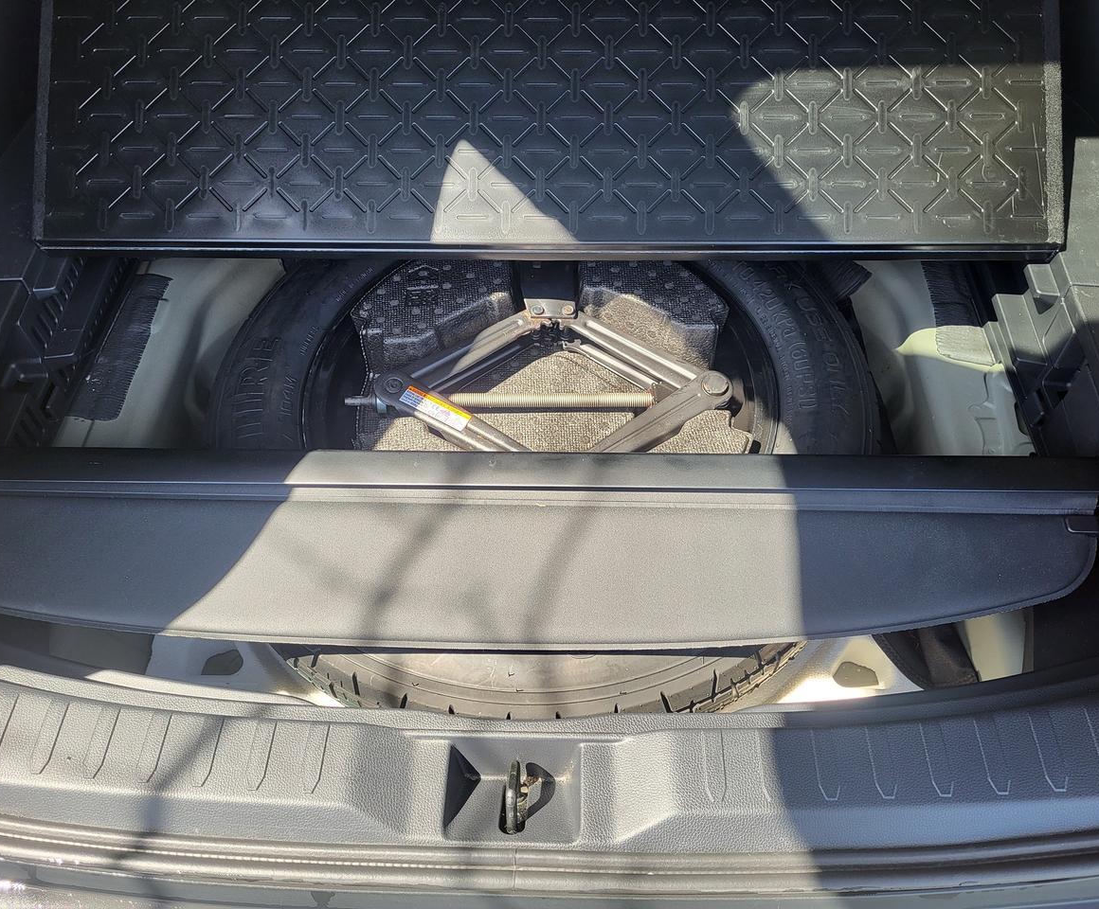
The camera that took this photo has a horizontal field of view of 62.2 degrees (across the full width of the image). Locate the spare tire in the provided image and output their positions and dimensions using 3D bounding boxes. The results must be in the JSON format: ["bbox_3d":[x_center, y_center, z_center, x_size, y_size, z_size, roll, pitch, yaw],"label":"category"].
[{"bbox_3d":[-0.009,-0.033,0.960,0.690,0.165,0.690,0,55,2],"label":"spare tire"}]

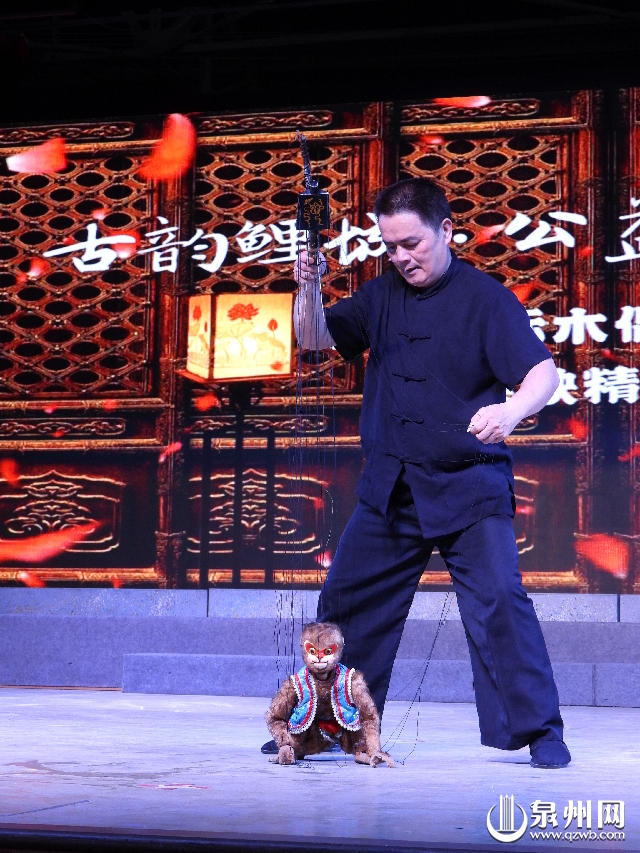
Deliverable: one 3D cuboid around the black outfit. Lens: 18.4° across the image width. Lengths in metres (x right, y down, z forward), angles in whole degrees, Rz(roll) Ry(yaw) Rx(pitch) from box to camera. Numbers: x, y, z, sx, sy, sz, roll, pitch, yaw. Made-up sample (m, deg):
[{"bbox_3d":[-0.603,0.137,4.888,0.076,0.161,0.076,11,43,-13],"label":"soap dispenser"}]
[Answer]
[{"bbox_3d":[0.308,0.195,5.200,0.670,1.300,0.420,-1,-4,21],"label":"black outfit"}]

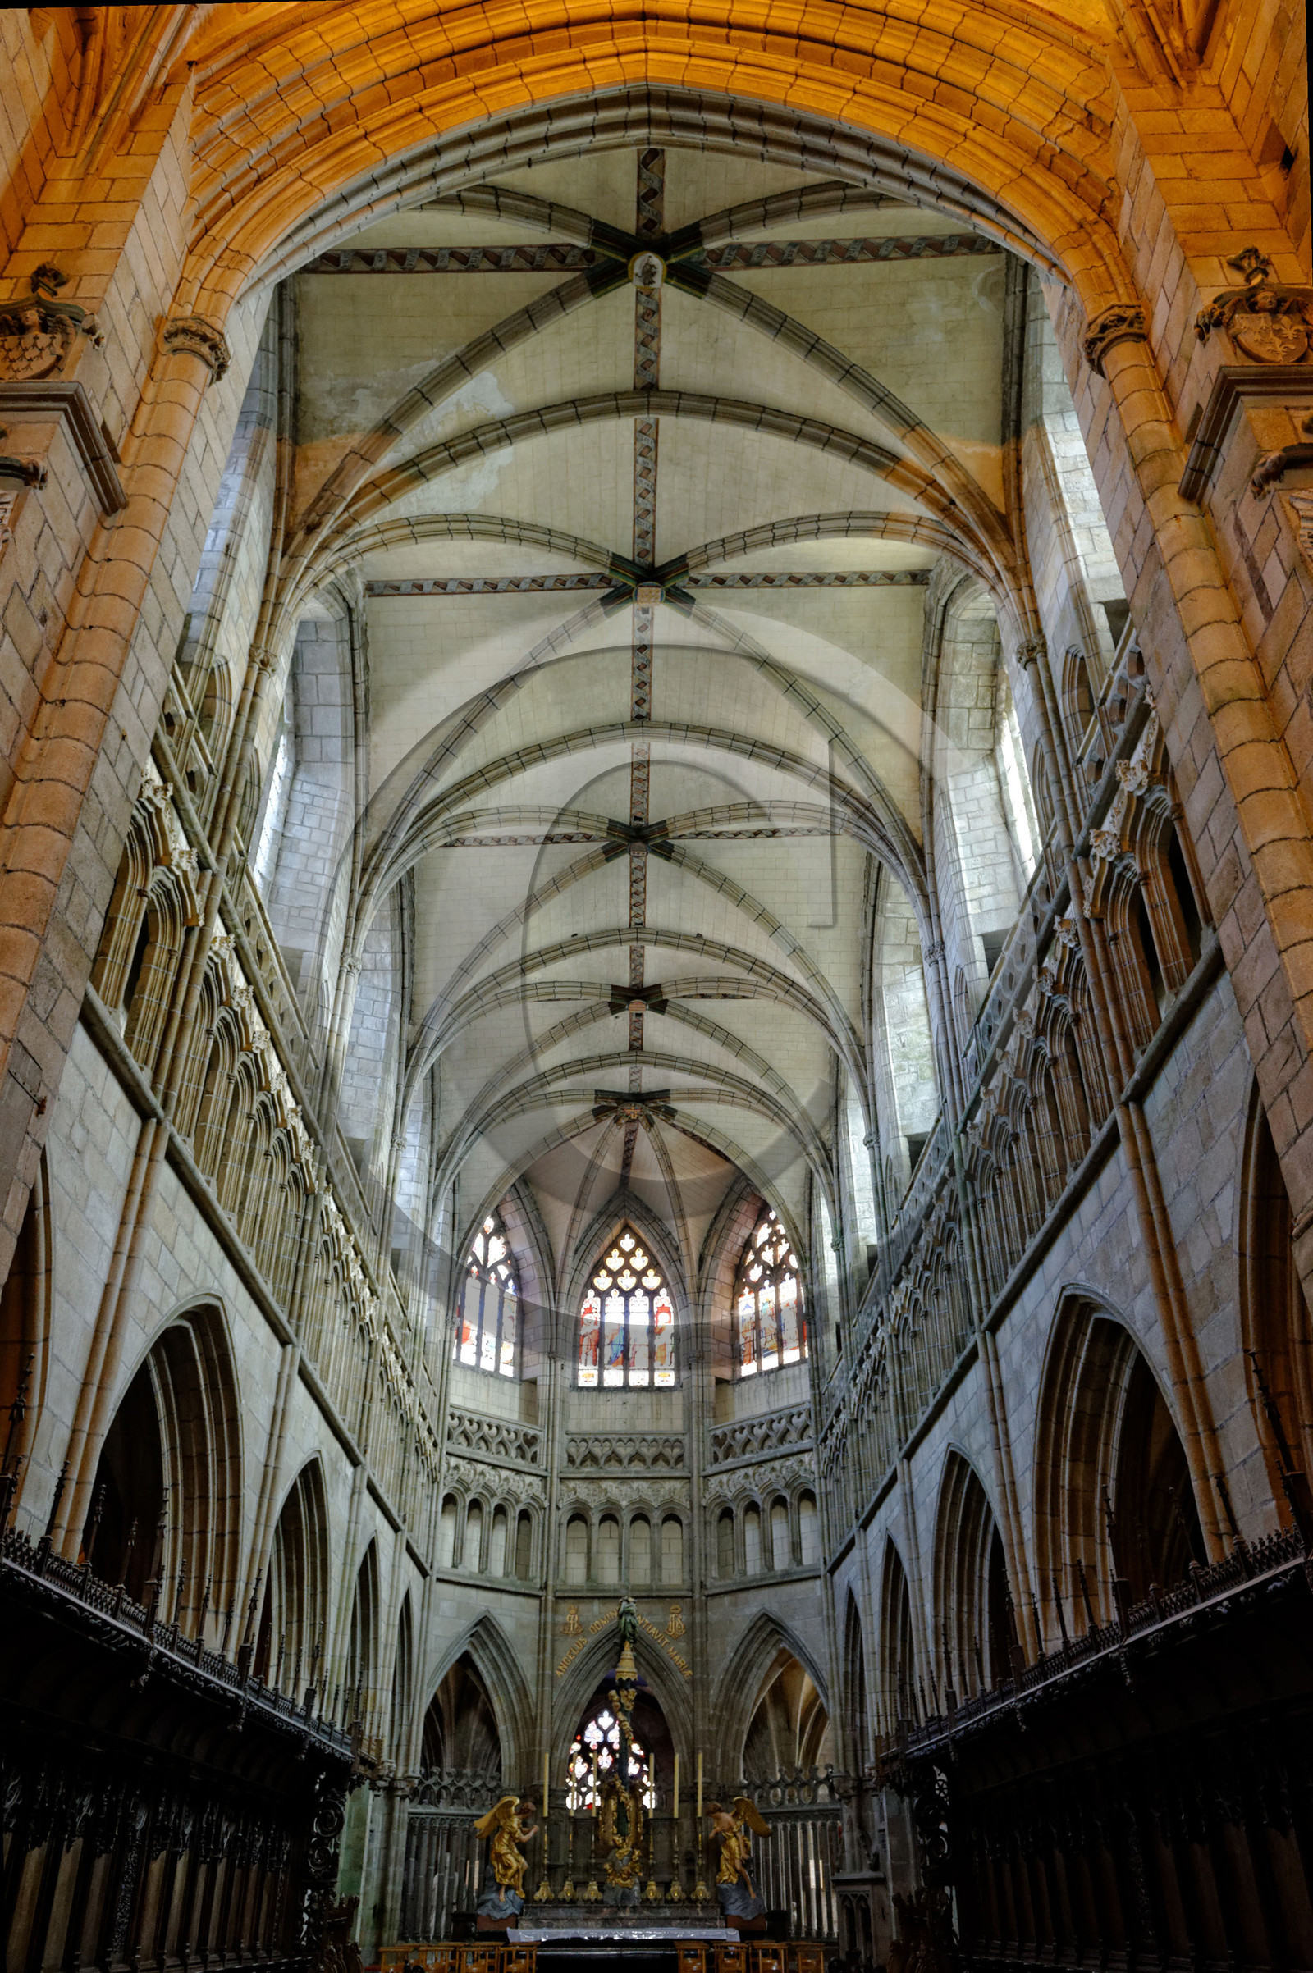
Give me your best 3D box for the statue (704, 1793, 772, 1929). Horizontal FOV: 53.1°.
[{"bbox_3d":[1.424,15.260,22.927,0.950,1.906,0.800,17,-38,-23],"label":"statue"}]

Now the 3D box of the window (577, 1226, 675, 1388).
[{"bbox_3d":[-0.706,7.498,30.948,2.315,3.956,0.250,1,-35,-1],"label":"window"}]

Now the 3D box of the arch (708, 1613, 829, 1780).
[{"bbox_3d":[2.419,14.092,26.165,3.013,2.978,0.800,-28,-43,35],"label":"arch"}]

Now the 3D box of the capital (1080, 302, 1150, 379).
[{"bbox_3d":[3.380,-4.686,9.695,0.400,0.340,0.480,1,-34,-1],"label":"capital"}]

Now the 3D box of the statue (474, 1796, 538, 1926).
[{"bbox_3d":[-2.612,15.191,22.862,0.980,1.857,0.750,-10,-36,15],"label":"statue"}]

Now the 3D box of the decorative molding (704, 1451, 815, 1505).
[{"bbox_3d":[2.181,10.624,28.277,3.074,0.664,0.250,-28,-43,35],"label":"decorative molding"}]

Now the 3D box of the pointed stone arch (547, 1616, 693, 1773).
[{"bbox_3d":[-0.747,14.652,27.213,2.963,2.962,0.800,1,-34,-1],"label":"pointed stone arch"}]

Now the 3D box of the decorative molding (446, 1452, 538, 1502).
[{"bbox_3d":[-3.532,10.640,28.326,2.599,0.661,0.250,29,-44,-35],"label":"decorative molding"}]

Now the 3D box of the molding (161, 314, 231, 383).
[{"bbox_3d":[-3.390,-4.610,9.697,0.400,0.340,0.480,1,-34,-1],"label":"molding"}]

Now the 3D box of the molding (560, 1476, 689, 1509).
[{"bbox_3d":[-0.699,11.228,29.157,2.868,0.737,0.250,1,-34,-1],"label":"molding"}]

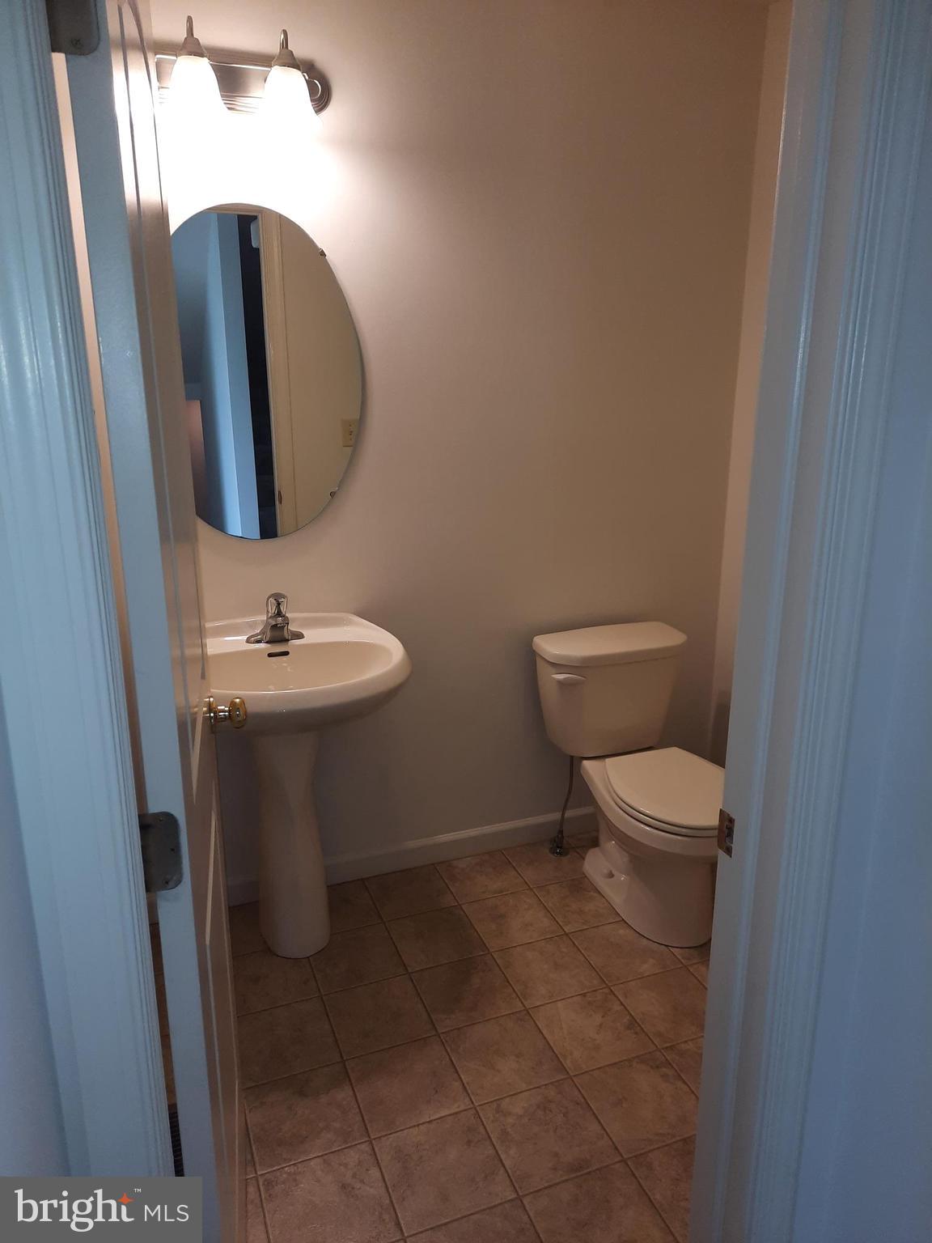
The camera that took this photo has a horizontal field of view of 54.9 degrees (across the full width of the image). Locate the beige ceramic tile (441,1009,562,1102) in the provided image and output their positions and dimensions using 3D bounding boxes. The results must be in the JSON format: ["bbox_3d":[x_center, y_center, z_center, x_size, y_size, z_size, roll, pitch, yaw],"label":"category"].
[{"bbox_3d":[0.086,1.005,2.073,0.227,0.010,0.227,-6,18,-20],"label":"beige ceramic tile"}]

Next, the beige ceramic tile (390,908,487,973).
[{"bbox_3d":[-0.081,0.880,2.485,0.227,0.010,0.227,-6,18,-20],"label":"beige ceramic tile"}]

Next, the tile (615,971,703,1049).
[{"bbox_3d":[0.511,0.946,2.212,0.225,0.010,0.225,-6,18,-20],"label":"tile"}]

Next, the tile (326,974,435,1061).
[{"bbox_3d":[-0.213,0.966,2.199,0.227,0.010,0.227,-6,18,-20],"label":"tile"}]

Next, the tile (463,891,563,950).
[{"bbox_3d":[0.134,0.857,2.566,0.227,0.010,0.227,-6,18,-20],"label":"tile"}]

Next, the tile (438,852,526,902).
[{"bbox_3d":[0.051,0.794,2.772,0.227,0.010,0.227,-6,18,-20],"label":"tile"}]

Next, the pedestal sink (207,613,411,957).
[{"bbox_3d":[-0.448,0.469,2.294,0.602,0.855,0.500,-6,18,-20],"label":"pedestal sink"}]

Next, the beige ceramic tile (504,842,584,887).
[{"bbox_3d":[0.263,0.761,2.824,0.225,0.010,0.225,-6,18,-20],"label":"beige ceramic tile"}]

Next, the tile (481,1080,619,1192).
[{"bbox_3d":[0.170,1.067,1.867,0.227,0.010,0.227,-6,18,-20],"label":"tile"}]

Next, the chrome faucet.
[{"bbox_3d":[-0.490,-0.007,2.315,0.153,0.125,0.135,-6,18,-20],"label":"chrome faucet"}]

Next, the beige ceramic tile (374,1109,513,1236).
[{"bbox_3d":[-0.045,1.091,1.787,0.227,0.010,0.227,-6,18,-20],"label":"beige ceramic tile"}]

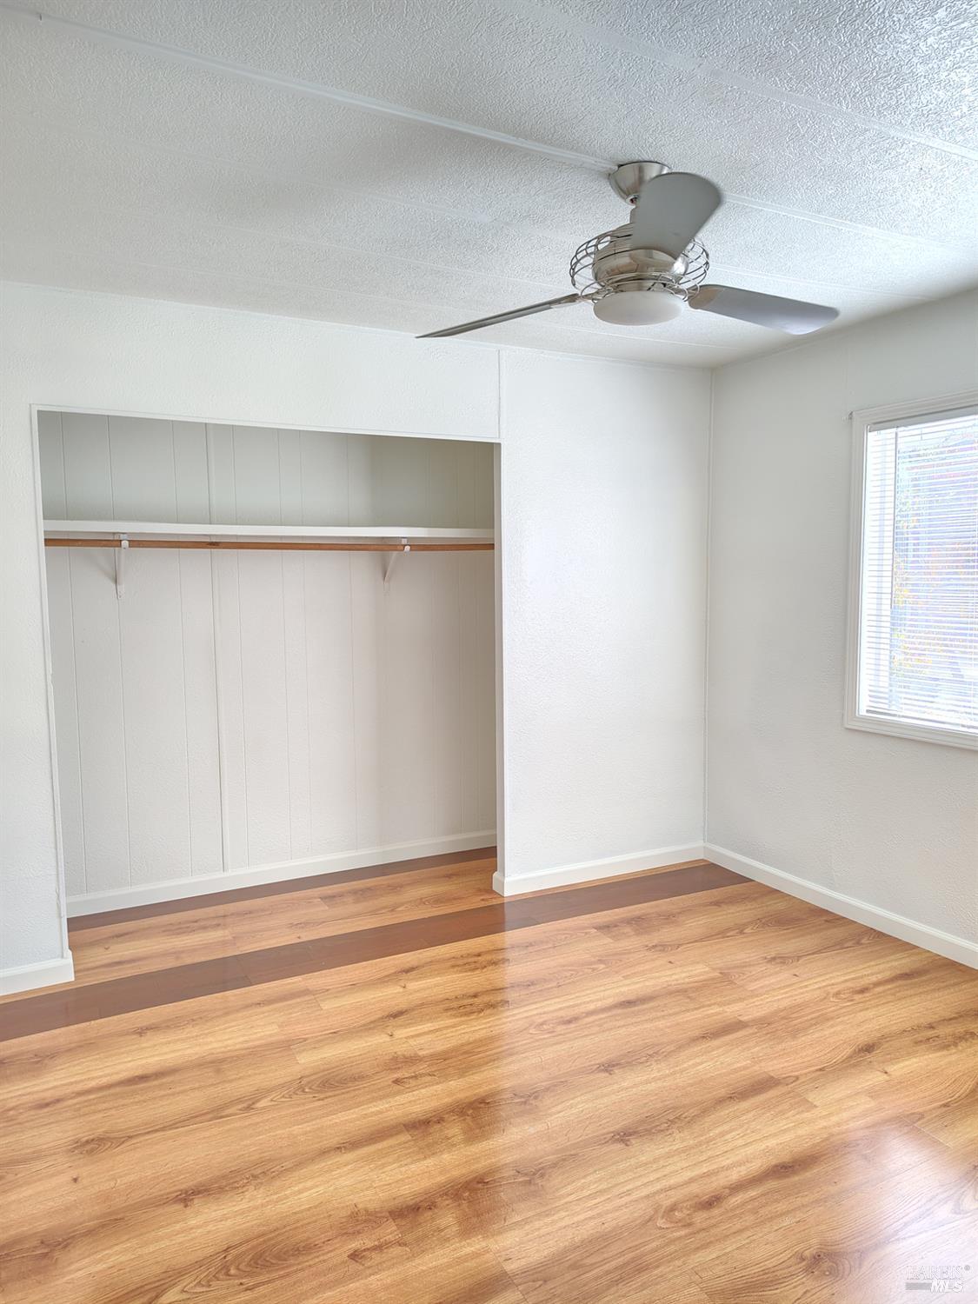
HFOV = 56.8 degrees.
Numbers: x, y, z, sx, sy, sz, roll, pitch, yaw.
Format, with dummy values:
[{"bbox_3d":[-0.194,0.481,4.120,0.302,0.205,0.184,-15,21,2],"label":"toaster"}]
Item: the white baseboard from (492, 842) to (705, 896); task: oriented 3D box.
[{"bbox_3d":[0.550,1.020,4.322,1.127,0.085,0.095,-3,6,-27],"label":"white baseboard"}]

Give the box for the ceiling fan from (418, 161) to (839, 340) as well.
[{"bbox_3d":[0.470,-1.002,2.273,1.140,0.345,1.220,-3,6,-27],"label":"ceiling fan"}]

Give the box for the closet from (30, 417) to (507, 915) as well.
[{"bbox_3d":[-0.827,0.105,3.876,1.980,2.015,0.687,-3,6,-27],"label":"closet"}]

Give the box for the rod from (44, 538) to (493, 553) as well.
[{"bbox_3d":[-0.811,-0.457,3.893,2.060,0.033,0.033,-3,6,-27],"label":"rod"}]

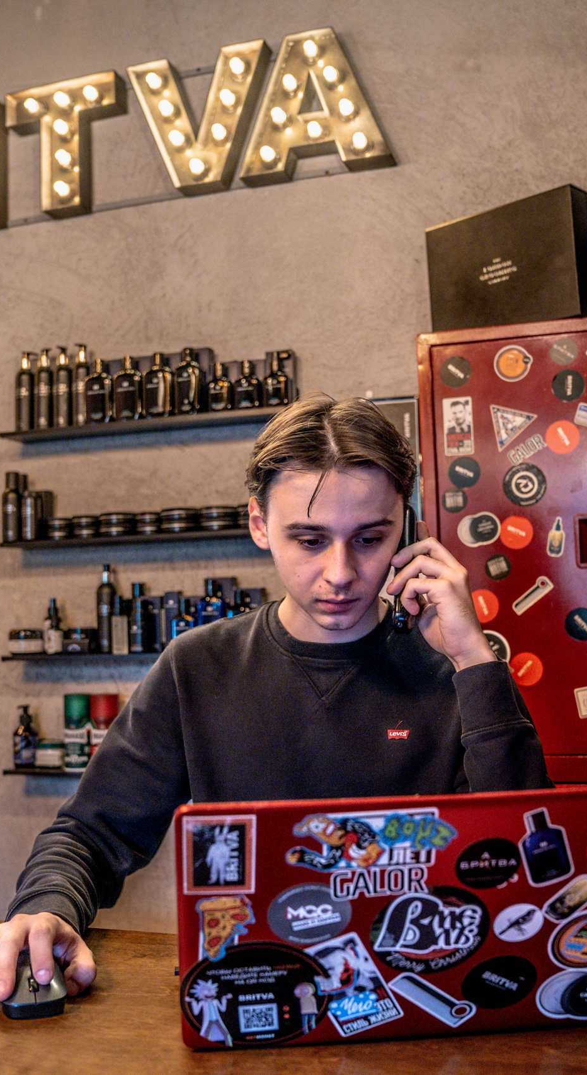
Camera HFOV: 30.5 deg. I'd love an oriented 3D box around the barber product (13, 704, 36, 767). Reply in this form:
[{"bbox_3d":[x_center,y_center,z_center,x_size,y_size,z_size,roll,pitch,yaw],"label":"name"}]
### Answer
[{"bbox_3d":[-0.619,0.462,2.485,0.052,0.144,0.056,-3,-4,18],"label":"barber product"}]

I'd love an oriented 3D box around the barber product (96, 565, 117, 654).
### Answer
[{"bbox_3d":[-0.423,0.162,2.434,0.043,0.201,0.046,-2,-4,6],"label":"barber product"}]

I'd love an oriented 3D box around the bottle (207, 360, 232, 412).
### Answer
[{"bbox_3d":[-0.159,-0.330,2.358,0.047,0.108,0.030,-3,-4,16],"label":"bottle"}]

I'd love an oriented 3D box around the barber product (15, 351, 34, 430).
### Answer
[{"bbox_3d":[-0.632,-0.342,2.536,0.043,0.189,0.047,-2,-4,0],"label":"barber product"}]

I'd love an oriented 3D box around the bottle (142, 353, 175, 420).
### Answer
[{"bbox_3d":[-0.303,-0.339,2.409,0.060,0.145,0.034,-3,-4,18],"label":"bottle"}]

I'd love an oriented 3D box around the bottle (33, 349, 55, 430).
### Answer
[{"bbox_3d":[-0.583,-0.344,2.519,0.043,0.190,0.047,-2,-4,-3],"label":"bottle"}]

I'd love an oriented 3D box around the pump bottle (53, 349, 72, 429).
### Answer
[{"bbox_3d":[-0.537,-0.346,2.503,0.043,0.191,0.047,-3,-4,12],"label":"pump bottle"}]

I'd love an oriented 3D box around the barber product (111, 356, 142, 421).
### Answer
[{"bbox_3d":[-0.377,-0.335,2.435,0.060,0.148,0.034,-3,-4,16],"label":"barber product"}]

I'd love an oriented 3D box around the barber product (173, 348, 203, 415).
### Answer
[{"bbox_3d":[-0.232,-0.345,2.384,0.060,0.148,0.034,-3,-4,19],"label":"barber product"}]

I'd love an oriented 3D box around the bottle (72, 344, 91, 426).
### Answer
[{"bbox_3d":[-0.489,-0.349,2.486,0.043,0.192,0.047,-3,-4,12],"label":"bottle"}]

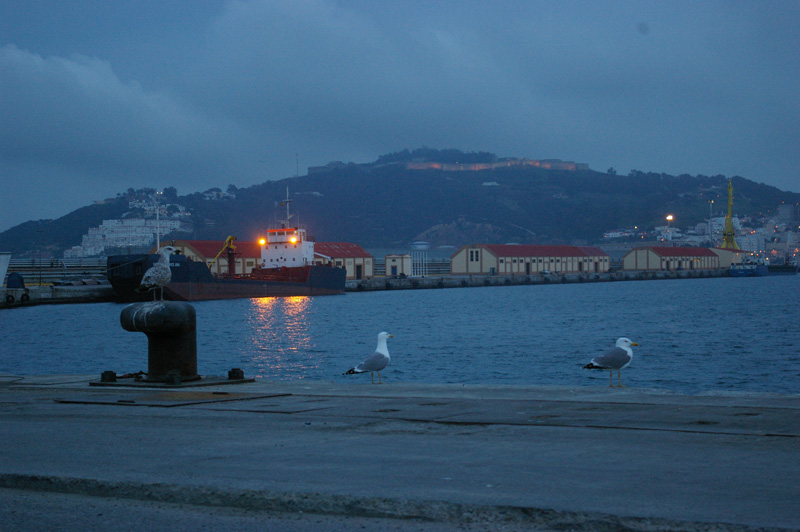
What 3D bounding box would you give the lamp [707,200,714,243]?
[{"bbox_3d":[143.253,-14.764,840.000,1.500,31.000,2.500,-1,0,24],"label":"lamp"}]

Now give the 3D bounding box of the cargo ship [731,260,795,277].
[{"bbox_3d":[154.816,0.215,776.580,11.000,8.000,74.000,-1,0,24],"label":"cargo ship"}]

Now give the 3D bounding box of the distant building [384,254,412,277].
[{"bbox_3d":[-0.233,0.070,498.931,4.900,5.800,6.400,-1,0,24],"label":"distant building"}]

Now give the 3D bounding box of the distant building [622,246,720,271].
[{"bbox_3d":[109.752,-2.660,731.069,14.700,8.600,87.000,-1,0,24],"label":"distant building"}]

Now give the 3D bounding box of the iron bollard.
[{"bbox_3d":[-2.208,0.695,16.750,0.680,0.750,0.600,-1,0,35],"label":"iron bollard"}]

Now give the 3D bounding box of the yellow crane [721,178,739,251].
[{"bbox_3d":[156.110,-20.311,860.000,11.000,42.000,13.000,-1,0,24],"label":"yellow crane"}]

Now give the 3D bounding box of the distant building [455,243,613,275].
[{"bbox_3d":[43.441,-1.882,581.861,14.600,8.900,107.000,-1,0,24],"label":"distant building"}]

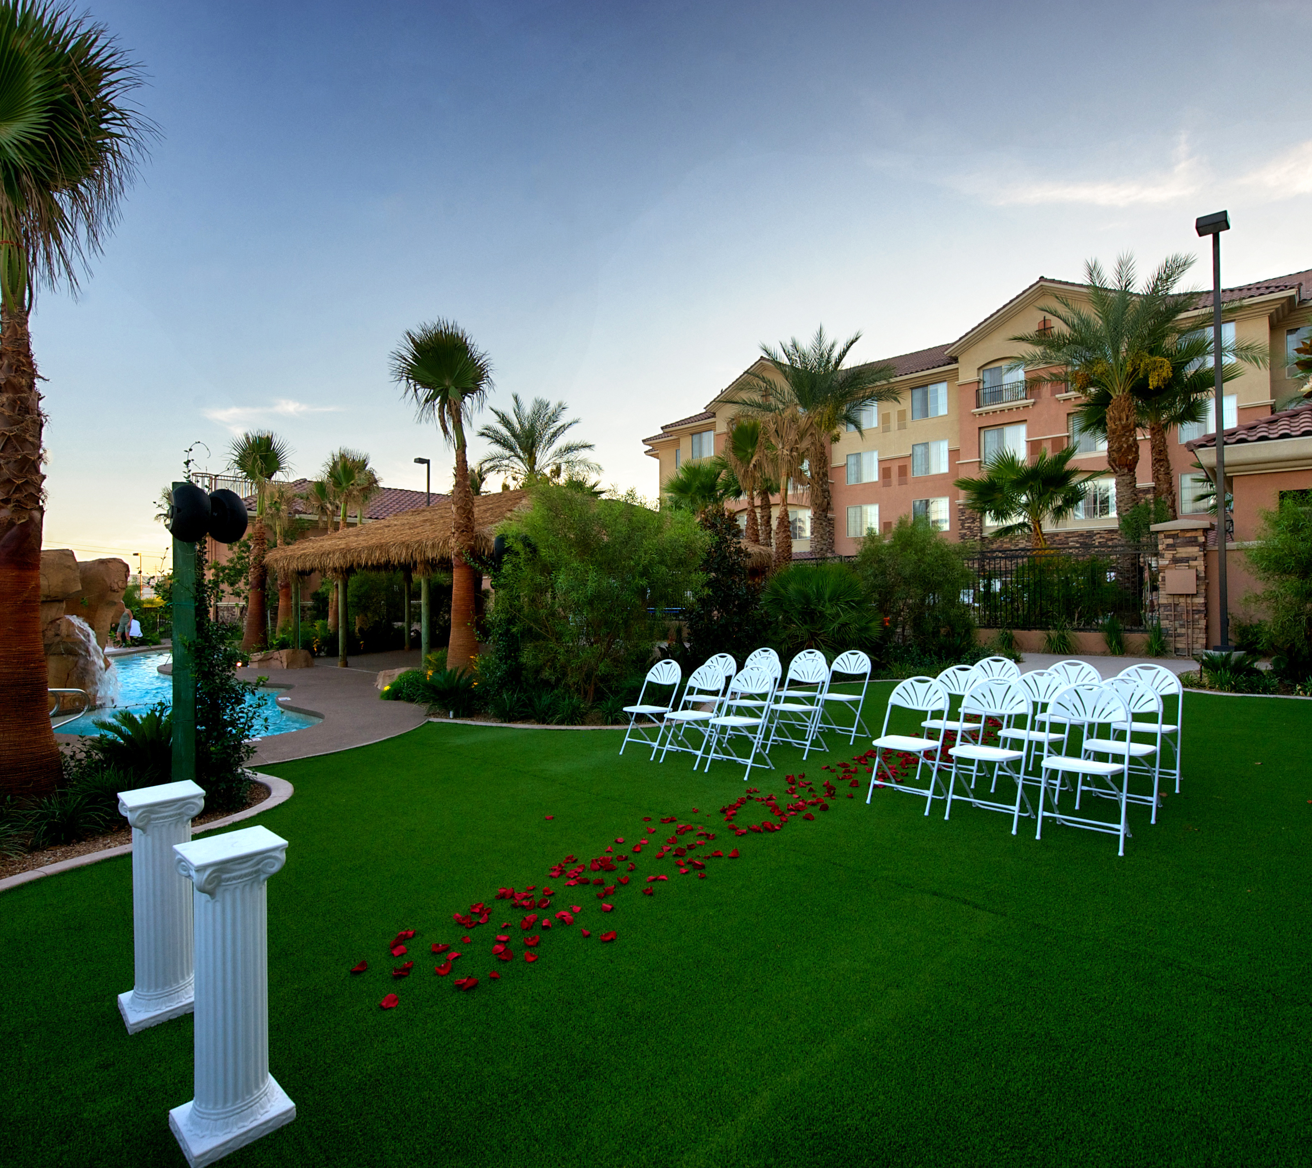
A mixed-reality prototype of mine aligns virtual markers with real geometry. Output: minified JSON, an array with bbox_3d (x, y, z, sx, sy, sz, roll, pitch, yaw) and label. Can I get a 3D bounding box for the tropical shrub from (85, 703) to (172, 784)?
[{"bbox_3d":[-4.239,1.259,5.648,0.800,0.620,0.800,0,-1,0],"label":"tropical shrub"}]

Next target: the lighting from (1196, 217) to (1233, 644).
[{"bbox_3d":[11.492,-3.084,13.914,0.520,8.950,0.620,-1,-1,41],"label":"lighting"}]

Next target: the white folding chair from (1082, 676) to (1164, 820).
[{"bbox_3d":[3.191,1.100,4.684,0.450,0.877,0.490,-1,-1,45],"label":"white folding chair"}]

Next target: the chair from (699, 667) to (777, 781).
[{"bbox_3d":[0.713,1.123,5.669,0.455,0.860,0.500,-2,-2,44],"label":"chair"}]

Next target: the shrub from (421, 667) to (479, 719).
[{"bbox_3d":[-2.683,1.334,9.047,0.820,0.620,0.820,0,-1,0],"label":"shrub"}]

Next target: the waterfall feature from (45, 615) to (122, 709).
[{"bbox_3d":[-8.562,1.158,10.200,0.950,1.400,0.950,-1,0,37],"label":"waterfall feature"}]

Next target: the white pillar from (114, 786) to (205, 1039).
[{"bbox_3d":[-1.854,1.186,2.574,0.250,0.800,0.250,-1,-1,44],"label":"white pillar"}]

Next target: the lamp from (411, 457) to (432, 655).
[{"bbox_3d":[-8.437,-1.302,24.768,0.400,6.597,0.600,-1,-1,41],"label":"lamp"}]

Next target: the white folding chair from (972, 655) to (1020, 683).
[{"bbox_3d":[2.868,1.095,5.868,0.455,0.880,0.450,-1,0,44],"label":"white folding chair"}]

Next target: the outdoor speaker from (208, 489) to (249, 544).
[{"bbox_3d":[-3.079,-0.478,4.900,0.310,0.390,0.360,0,-1,-37],"label":"outdoor speaker"}]

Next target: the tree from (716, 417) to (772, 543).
[{"bbox_3d":[2.826,-1.772,21.010,1.800,6.780,1.800,-1,0,8],"label":"tree"}]

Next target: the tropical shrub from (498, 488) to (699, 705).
[{"bbox_3d":[-0.803,0.179,9.400,2.750,3.000,2.400,-1,-1,0],"label":"tropical shrub"}]

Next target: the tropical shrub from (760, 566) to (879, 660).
[{"bbox_3d":[3.227,0.596,13.397,2.300,1.950,2.200,-1,0,14],"label":"tropical shrub"}]

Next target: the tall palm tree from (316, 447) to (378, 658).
[{"bbox_3d":[-9.107,-1.065,20.000,1.700,5.900,1.700,-1,-1,0],"label":"tall palm tree"}]

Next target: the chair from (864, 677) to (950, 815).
[{"bbox_3d":[1.791,1.103,4.823,0.455,0.880,0.450,-1,0,44],"label":"chair"}]

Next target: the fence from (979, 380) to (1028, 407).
[{"bbox_3d":[16.259,-8.794,32.014,2.150,0.930,0.400,-1,-1,41],"label":"fence"}]

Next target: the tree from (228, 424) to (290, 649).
[{"bbox_3d":[-10.476,-1.067,18.000,1.600,6.000,1.600,-1,-1,0],"label":"tree"}]

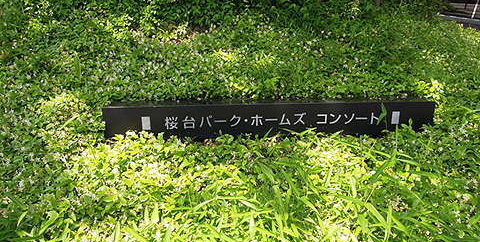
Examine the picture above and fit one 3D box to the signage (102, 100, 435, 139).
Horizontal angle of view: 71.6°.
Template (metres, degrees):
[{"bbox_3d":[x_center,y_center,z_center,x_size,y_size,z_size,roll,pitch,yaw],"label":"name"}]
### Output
[{"bbox_3d":[0.224,-0.017,2.370,2.265,0.240,0.170,-1,17,-3],"label":"signage"}]

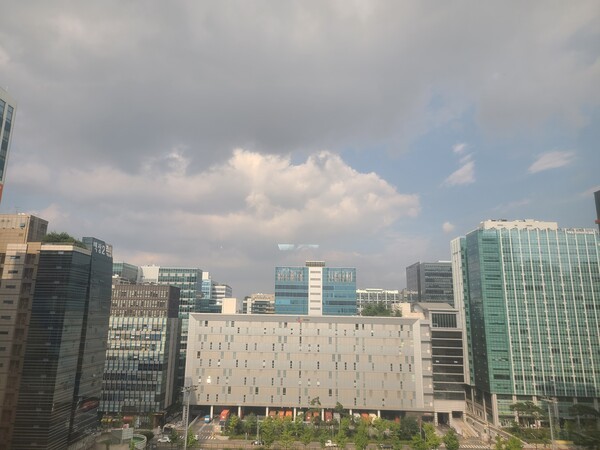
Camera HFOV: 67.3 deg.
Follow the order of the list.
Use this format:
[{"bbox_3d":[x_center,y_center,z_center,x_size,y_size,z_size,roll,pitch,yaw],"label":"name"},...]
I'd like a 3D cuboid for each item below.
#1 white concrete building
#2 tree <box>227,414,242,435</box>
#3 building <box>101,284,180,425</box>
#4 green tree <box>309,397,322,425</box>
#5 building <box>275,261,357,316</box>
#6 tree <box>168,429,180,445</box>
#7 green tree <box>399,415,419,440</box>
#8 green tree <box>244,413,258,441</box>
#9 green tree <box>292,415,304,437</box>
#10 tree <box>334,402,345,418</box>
[{"bbox_3d":[4.290,69.170,222.980,110.380,45.340,42.000,0,-13,4],"label":"white concrete building"},{"bbox_3d":[-24.830,76.160,172.090,6.080,7.100,6.080,0,-13,3],"label":"tree"},{"bbox_3d":[-68.810,55.630,195.530,25.240,56.430,15.000,0,-13,3],"label":"building"},{"bbox_3d":[6.450,77.330,186.000,5.730,12.350,5.730,0,-13,3],"label":"green tree"},{"bbox_3d":[9.410,63.510,268.260,47.300,77.600,24.000,0,-13,3],"label":"building"},{"bbox_3d":[-43.210,73.060,155.910,4.140,4.960,4.140,0,-13,3],"label":"tree"},{"bbox_3d":[40.520,75.580,167.450,8.130,8.280,8.130,0,-13,3],"label":"green tree"},{"bbox_3d":[-17.550,73.480,164.840,5.090,9.180,5.090,0,-13,3],"label":"green tree"},{"bbox_3d":[-0.500,75.920,170.700,4.520,7.740,4.520,0,-13,3],"label":"green tree"},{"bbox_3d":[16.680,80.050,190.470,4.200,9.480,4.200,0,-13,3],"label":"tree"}]

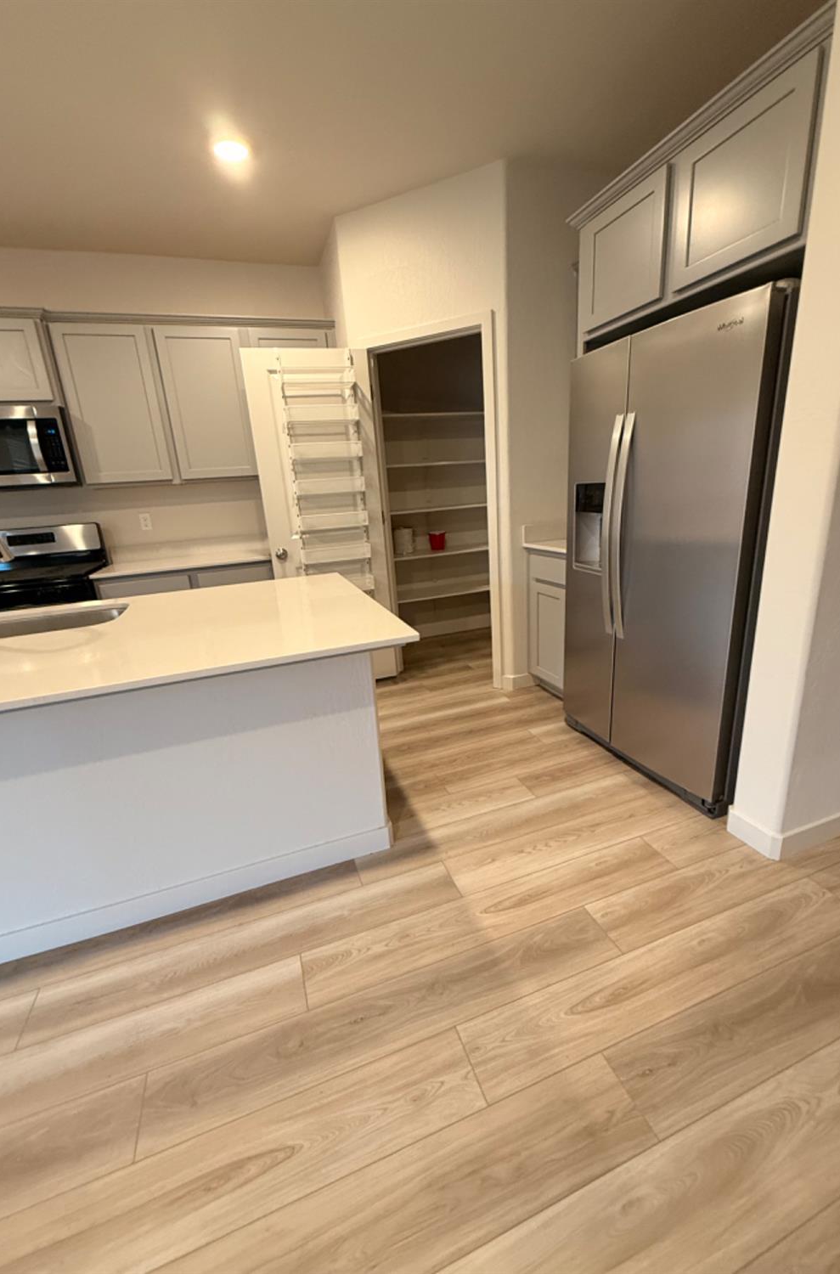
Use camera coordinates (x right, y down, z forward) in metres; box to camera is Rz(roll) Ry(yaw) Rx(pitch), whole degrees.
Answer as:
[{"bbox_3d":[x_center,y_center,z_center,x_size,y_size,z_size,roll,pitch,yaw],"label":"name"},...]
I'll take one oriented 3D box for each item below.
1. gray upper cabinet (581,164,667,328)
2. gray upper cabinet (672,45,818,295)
[{"bbox_3d":[1.046,-1.493,2.063,0.620,0.415,0.475,-9,17,-18],"label":"gray upper cabinet"},{"bbox_3d":[1.212,-1.371,1.619,0.620,0.415,0.465,-9,17,-18],"label":"gray upper cabinet"}]

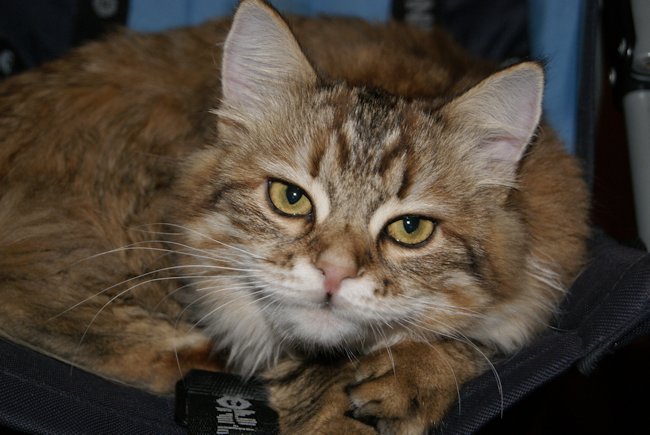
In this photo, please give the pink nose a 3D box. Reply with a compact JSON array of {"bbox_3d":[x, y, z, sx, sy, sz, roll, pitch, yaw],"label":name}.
[{"bbox_3d":[0.004,0.021,0.545,0.015,0.013,0.011,15,11,0],"label":"pink nose"}]

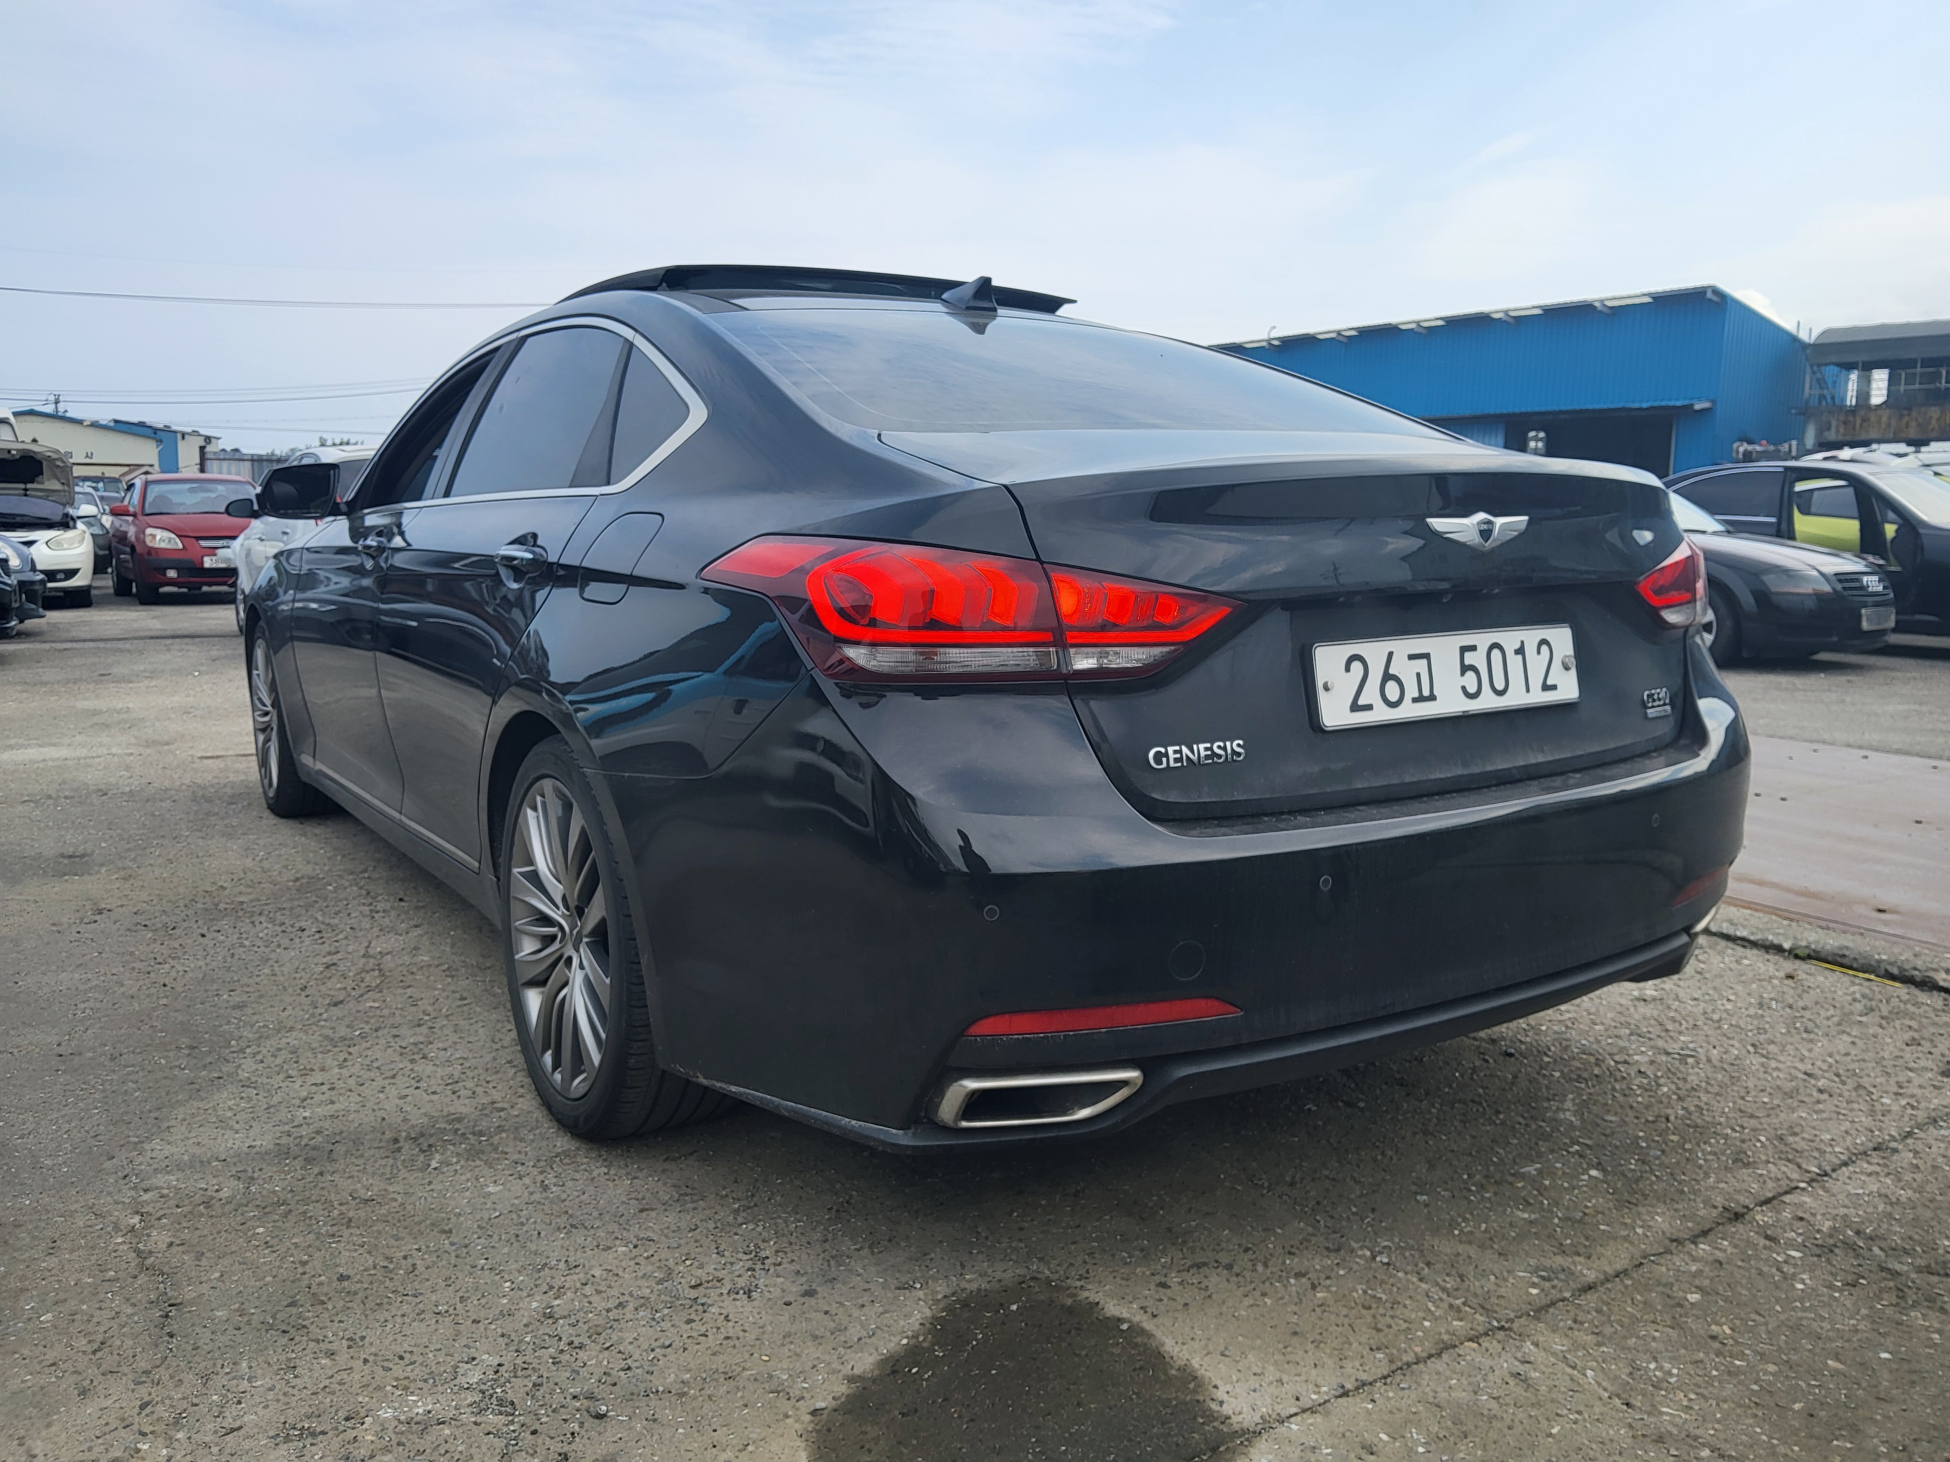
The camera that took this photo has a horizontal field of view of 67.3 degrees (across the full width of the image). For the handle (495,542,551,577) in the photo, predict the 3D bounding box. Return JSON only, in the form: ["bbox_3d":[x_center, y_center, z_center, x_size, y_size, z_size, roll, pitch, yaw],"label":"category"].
[{"bbox_3d":[-0.706,-0.268,2.275,0.055,0.050,0.235,-5,10,-33],"label":"handle"}]

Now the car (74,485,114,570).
[{"bbox_3d":[-15.977,-3.515,25.339,1.770,1.470,4.450,-5,10,-33],"label":"car"}]

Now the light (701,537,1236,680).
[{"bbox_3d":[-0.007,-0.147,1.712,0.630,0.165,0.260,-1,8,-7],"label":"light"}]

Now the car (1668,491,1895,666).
[{"bbox_3d":[4.811,-1.294,11.399,1.770,1.360,4.080,-7,11,-39],"label":"car"}]

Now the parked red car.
[{"bbox_3d":[-9.244,-2.335,17.536,1.700,1.470,4.100,-5,10,-33],"label":"parked red car"}]

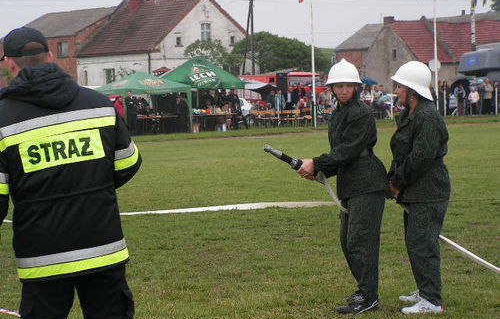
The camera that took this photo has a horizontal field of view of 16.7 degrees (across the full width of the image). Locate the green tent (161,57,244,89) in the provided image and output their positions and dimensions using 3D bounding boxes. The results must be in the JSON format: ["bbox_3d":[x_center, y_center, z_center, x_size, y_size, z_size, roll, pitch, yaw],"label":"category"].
[{"bbox_3d":[-2.403,-3.070,78.000,3.800,3.280,3.800,-2,2,-7],"label":"green tent"}]

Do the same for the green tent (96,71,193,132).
[{"bbox_3d":[-4.436,-2.385,71.000,3.050,2.550,3.050,-3,2,-25],"label":"green tent"}]

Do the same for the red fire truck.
[{"bbox_3d":[1.617,-3.949,104.000,2.450,2.850,6.800,-3,3,-30],"label":"red fire truck"}]

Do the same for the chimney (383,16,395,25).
[{"bbox_3d":[11.907,-11.881,146.000,0.750,0.750,0.500,0,2,27],"label":"chimney"}]

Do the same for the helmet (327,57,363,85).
[{"bbox_3d":[0.646,-0.604,11.650,0.240,0.175,0.310,-1,7,5],"label":"helmet"}]

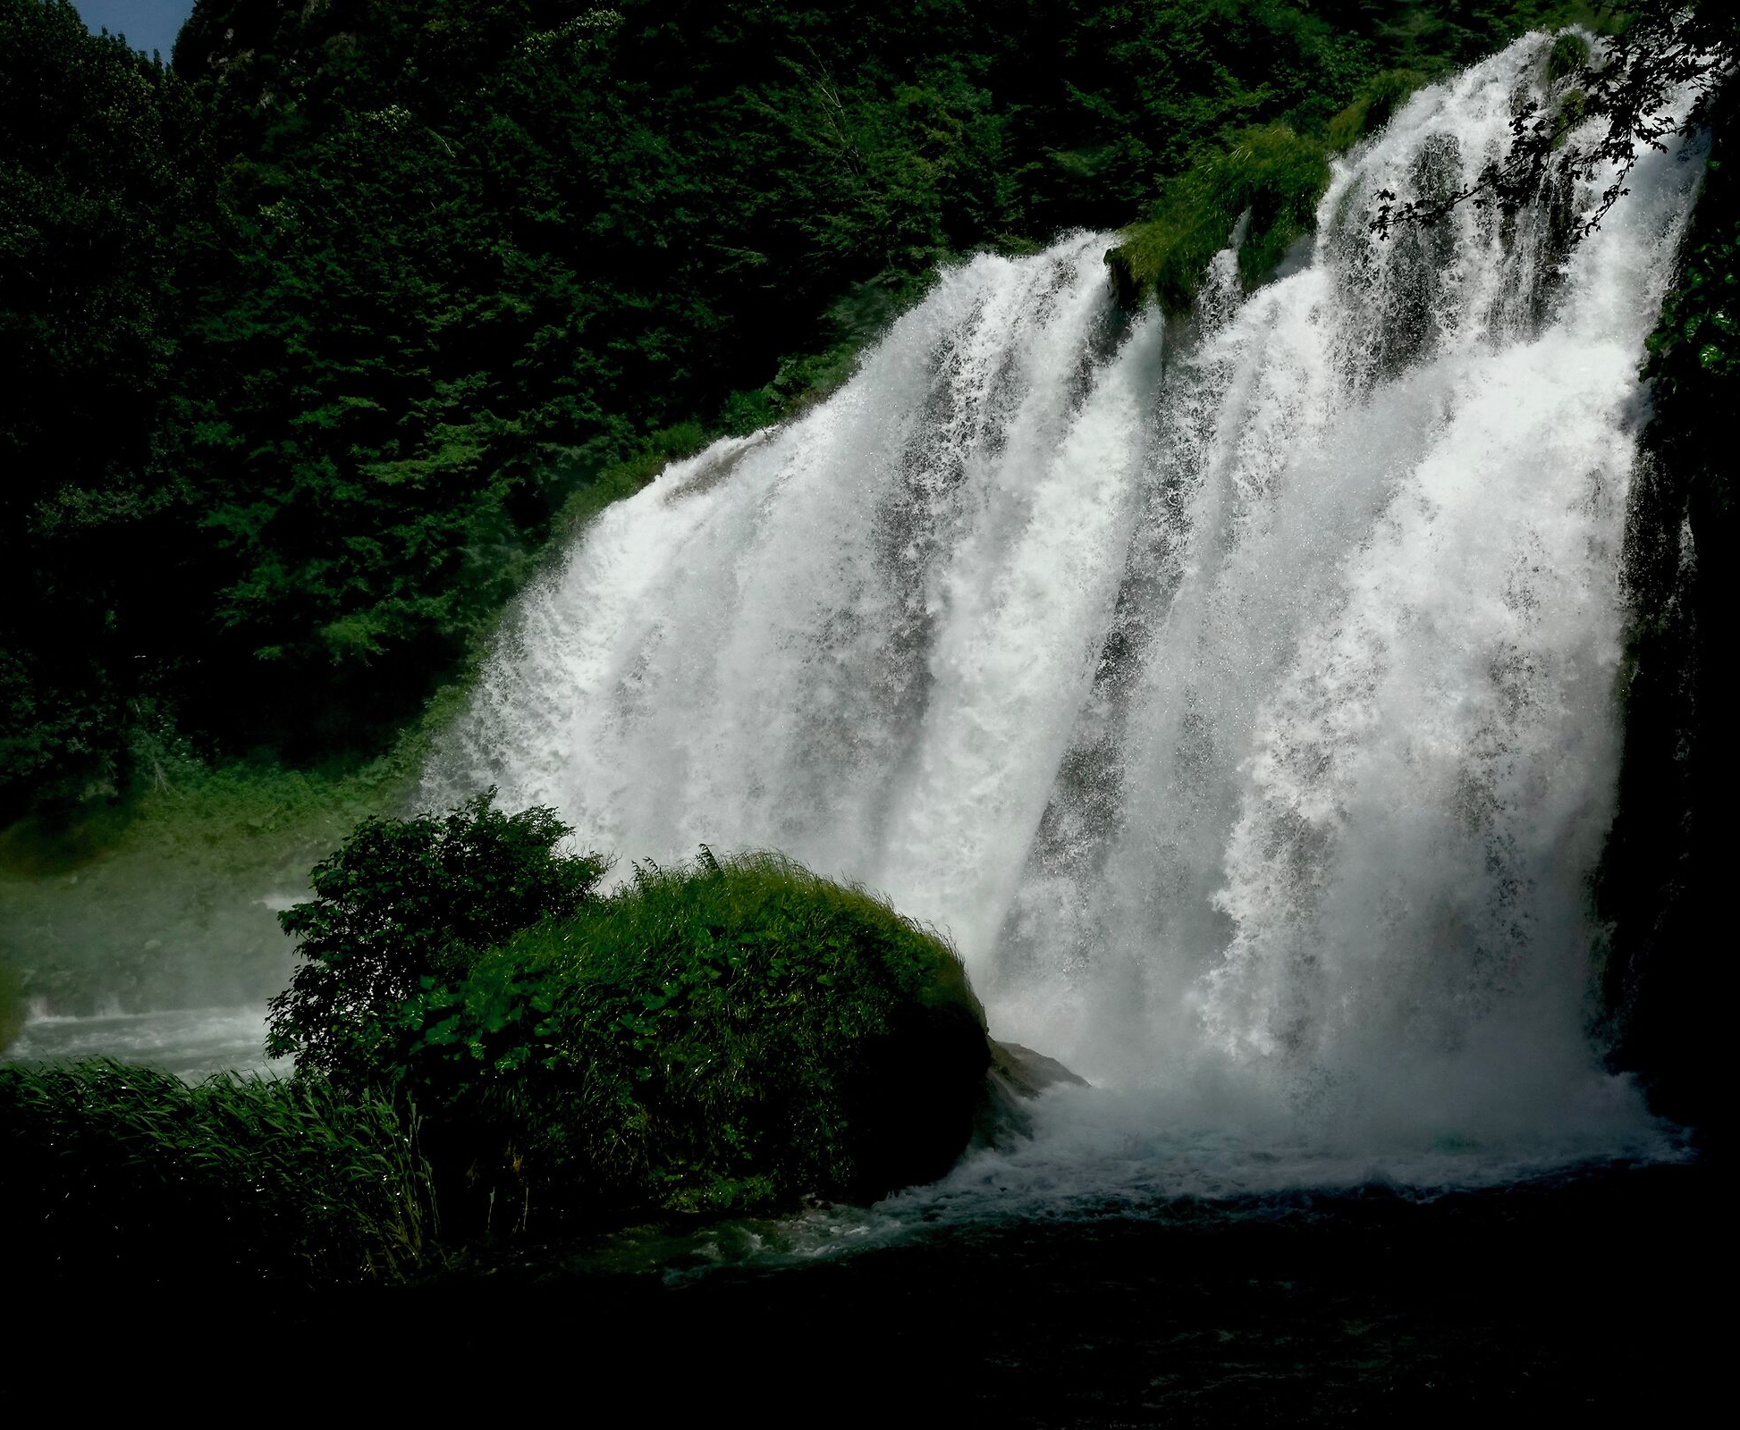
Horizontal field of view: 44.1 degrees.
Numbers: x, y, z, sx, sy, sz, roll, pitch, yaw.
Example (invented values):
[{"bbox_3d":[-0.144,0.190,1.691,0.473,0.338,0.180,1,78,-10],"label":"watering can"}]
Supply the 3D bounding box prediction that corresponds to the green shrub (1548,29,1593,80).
[{"bbox_3d":[9.800,-9.237,30.000,0.630,0.700,0.600,0,-6,0],"label":"green shrub"}]

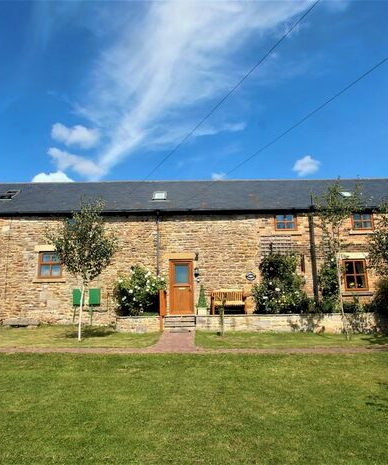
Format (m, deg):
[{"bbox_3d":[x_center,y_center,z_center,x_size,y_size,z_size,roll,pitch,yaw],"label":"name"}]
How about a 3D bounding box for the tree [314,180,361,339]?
[{"bbox_3d":[4.469,0.750,10.574,1.406,4.807,1.400,-1,-9,-1],"label":"tree"}]

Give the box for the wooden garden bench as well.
[{"bbox_3d":[1.231,2.488,12.538,1.238,0.902,0.600,-1,-9,-1],"label":"wooden garden bench"}]

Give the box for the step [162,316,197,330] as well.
[{"bbox_3d":[-0.482,3.158,12.260,1.124,0.474,0.750,-1,-9,-1],"label":"step"}]

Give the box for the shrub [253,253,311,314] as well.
[{"bbox_3d":[3.167,1.839,12.666,2.153,2.241,1.000,-1,-9,-1],"label":"shrub"}]

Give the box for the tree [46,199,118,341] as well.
[{"bbox_3d":[-3.343,1.038,10.414,2.164,4.210,2.000,-1,-9,-1],"label":"tree"}]

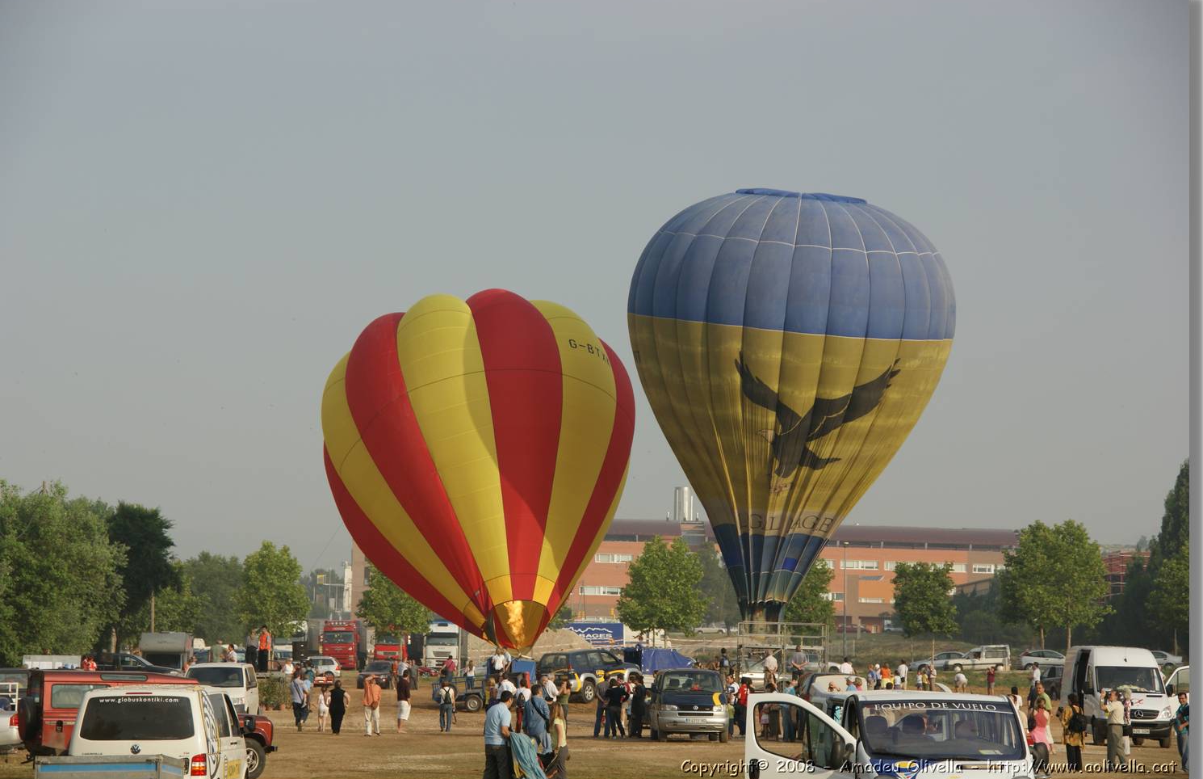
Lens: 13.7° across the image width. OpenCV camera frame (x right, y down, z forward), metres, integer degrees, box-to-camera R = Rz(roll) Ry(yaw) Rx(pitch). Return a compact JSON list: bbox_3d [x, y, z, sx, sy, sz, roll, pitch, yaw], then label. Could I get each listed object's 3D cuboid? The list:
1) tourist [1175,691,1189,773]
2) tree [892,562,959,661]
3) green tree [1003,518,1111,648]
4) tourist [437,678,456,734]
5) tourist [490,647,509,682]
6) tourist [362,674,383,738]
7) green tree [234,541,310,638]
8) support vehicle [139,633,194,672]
[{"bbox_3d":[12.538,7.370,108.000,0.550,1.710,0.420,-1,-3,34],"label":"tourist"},{"bbox_3d":[20.135,13.876,312.000,4.200,6.400,4.200,0,-3,0],"label":"tree"},{"bbox_3d":[33.851,15.015,375.000,8.200,10.700,7.500,0,-3,0],"label":"green tree"},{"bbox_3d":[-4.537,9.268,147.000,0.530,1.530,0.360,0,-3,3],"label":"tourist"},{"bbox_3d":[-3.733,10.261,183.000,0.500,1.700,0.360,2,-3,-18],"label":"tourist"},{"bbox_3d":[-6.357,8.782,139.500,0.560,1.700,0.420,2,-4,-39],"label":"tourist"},{"bbox_3d":[-21.335,13.994,325.000,4.900,8.300,4.900,1,-3,0],"label":"green tree"},{"bbox_3d":[-21.436,13.376,246.000,2.250,3.000,5.900,0,-3,-2],"label":"support vehicle"}]

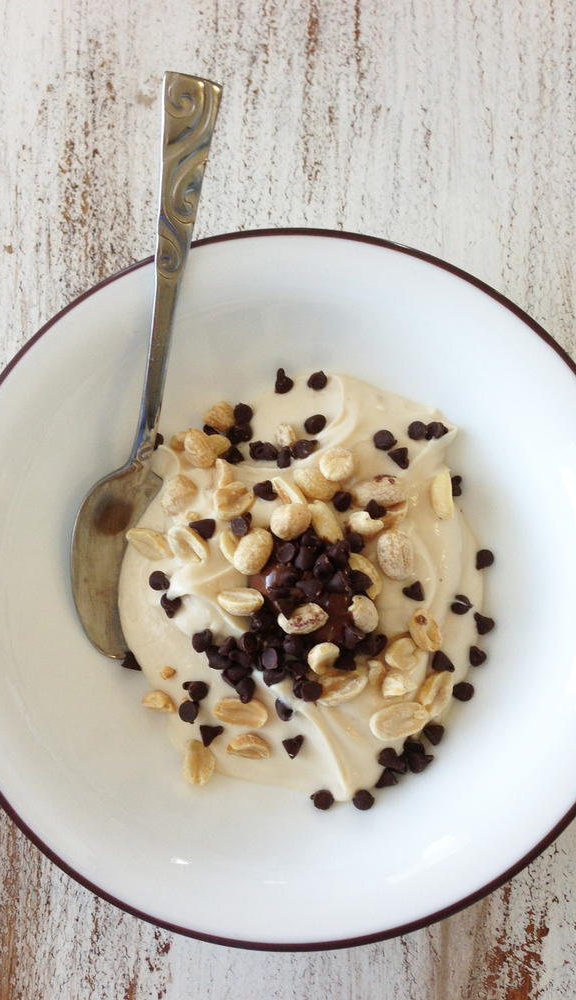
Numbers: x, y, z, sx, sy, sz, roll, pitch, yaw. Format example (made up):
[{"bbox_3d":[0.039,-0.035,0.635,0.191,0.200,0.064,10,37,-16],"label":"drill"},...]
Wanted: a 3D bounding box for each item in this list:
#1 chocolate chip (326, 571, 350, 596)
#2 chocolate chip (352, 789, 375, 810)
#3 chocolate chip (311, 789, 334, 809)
[{"bbox_3d":[0.014,0.024,0.271,0.006,0.006,0.006,-27,90,0],"label":"chocolate chip"},{"bbox_3d":[0.023,0.090,0.285,0.006,0.006,0.006,0,120,7],"label":"chocolate chip"},{"bbox_3d":[0.010,0.089,0.285,0.006,0.006,0.006,0,99,-30],"label":"chocolate chip"}]

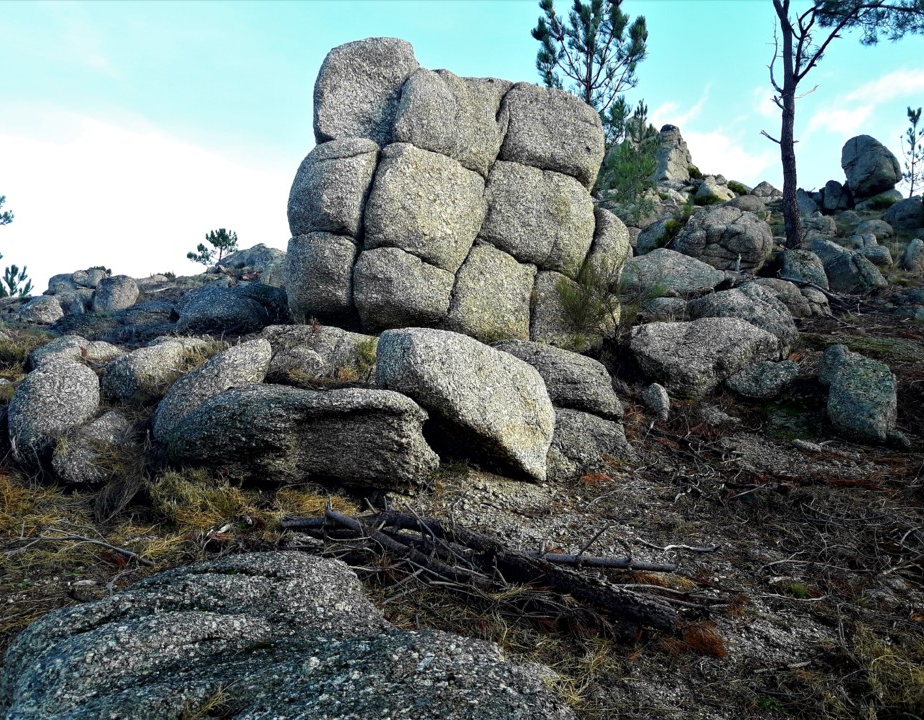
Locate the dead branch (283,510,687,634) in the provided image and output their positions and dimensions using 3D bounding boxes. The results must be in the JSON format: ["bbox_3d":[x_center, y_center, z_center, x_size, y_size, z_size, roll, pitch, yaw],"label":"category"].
[{"bbox_3d":[0.022,1.014,3.850,2.100,0.330,0.680,-1,-3,26],"label":"dead branch"}]

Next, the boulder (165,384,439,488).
[{"bbox_3d":[-1.109,0.532,5.400,1.760,0.660,0.850,0,-3,5],"label":"boulder"}]

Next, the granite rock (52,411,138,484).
[{"bbox_3d":[-3.360,0.799,7.100,0.694,0.654,0.590,2,-4,-25],"label":"granite rock"}]

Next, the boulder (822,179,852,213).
[{"bbox_3d":[10.610,-4.632,22.000,0.900,0.950,0.800,-1,-3,26],"label":"boulder"}]

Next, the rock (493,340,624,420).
[{"bbox_3d":[0.761,0.173,6.250,1.000,0.620,0.800,0,-3,0],"label":"rock"}]

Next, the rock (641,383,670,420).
[{"bbox_3d":[1.799,0.385,7.200,0.253,0.359,0.190,-1,-3,14],"label":"rock"}]

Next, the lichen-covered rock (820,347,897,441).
[{"bbox_3d":[3.514,0.298,6.900,0.599,0.845,0.479,-1,-3,27],"label":"lichen-covered rock"}]

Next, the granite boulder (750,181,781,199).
[{"bbox_3d":[11.354,-6.349,29.000,1.046,0.757,0.837,-1,-3,22],"label":"granite boulder"}]

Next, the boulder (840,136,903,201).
[{"bbox_3d":[17.403,-8.181,33.000,2.331,2.721,1.981,-2,-4,28],"label":"boulder"}]

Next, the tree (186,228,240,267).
[{"bbox_3d":[-8.997,-4.021,28.000,1.732,1.539,1.472,1,-3,-18],"label":"tree"}]

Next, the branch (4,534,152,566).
[{"bbox_3d":[-1.975,0.981,4.020,0.860,0.120,0.160,-1,-3,18],"label":"branch"}]

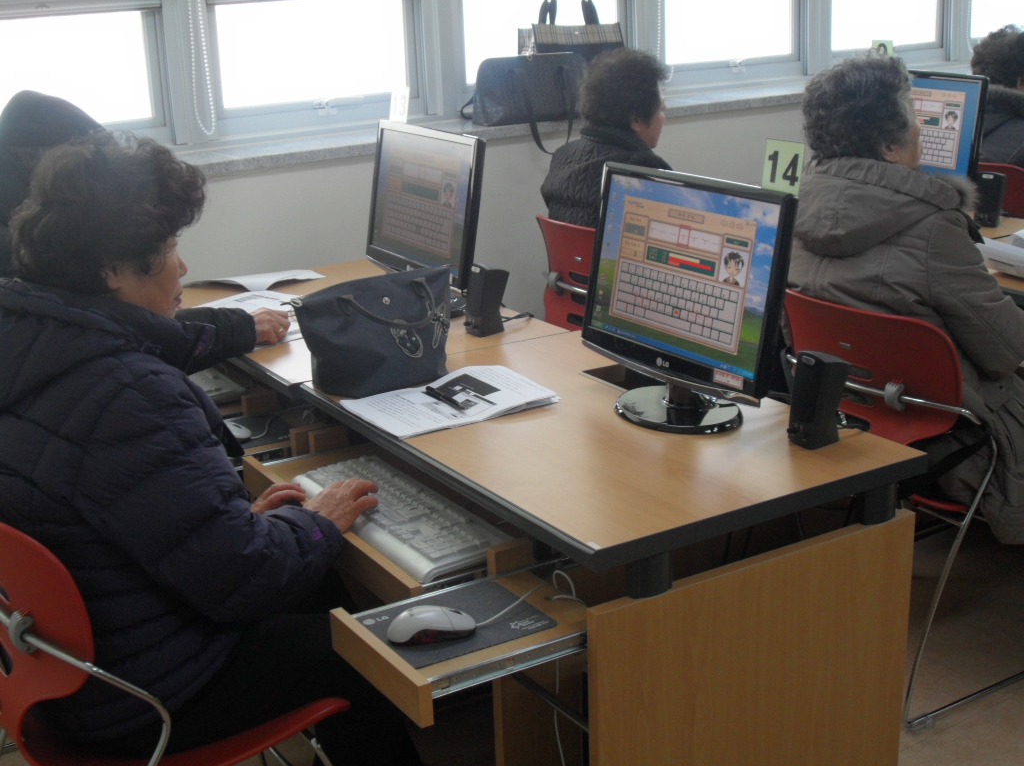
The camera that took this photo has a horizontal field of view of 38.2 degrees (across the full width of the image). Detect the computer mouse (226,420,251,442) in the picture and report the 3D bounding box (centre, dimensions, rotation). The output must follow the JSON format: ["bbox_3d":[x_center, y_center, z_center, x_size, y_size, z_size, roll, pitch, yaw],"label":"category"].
[{"bbox_3d":[-0.514,0.080,2.677,0.115,0.037,0.061,6,19,22],"label":"computer mouse"}]

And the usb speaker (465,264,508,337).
[{"bbox_3d":[-0.042,-0.163,2.813,0.083,0.133,0.053,-14,21,-35],"label":"usb speaker"}]

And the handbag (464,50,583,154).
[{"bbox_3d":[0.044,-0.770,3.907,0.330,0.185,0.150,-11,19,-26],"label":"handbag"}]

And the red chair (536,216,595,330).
[{"bbox_3d":[0.348,-0.050,3.763,0.510,0.770,0.500,-12,20,-30],"label":"red chair"}]

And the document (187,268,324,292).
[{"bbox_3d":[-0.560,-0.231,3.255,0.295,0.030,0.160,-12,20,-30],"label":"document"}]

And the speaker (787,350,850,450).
[{"bbox_3d":[0.452,0.021,2.173,0.085,0.134,0.053,-13,20,-32],"label":"speaker"}]

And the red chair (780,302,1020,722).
[{"bbox_3d":[0.814,0.180,2.979,0.510,0.770,0.500,-12,20,-30],"label":"red chair"}]

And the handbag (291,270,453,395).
[{"bbox_3d":[-0.227,-0.093,2.523,0.310,0.183,0.138,-16,22,-38],"label":"handbag"}]

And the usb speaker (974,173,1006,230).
[{"bbox_3d":[1.181,-0.456,3.640,0.053,0.133,0.082,9,20,30],"label":"usb speaker"}]

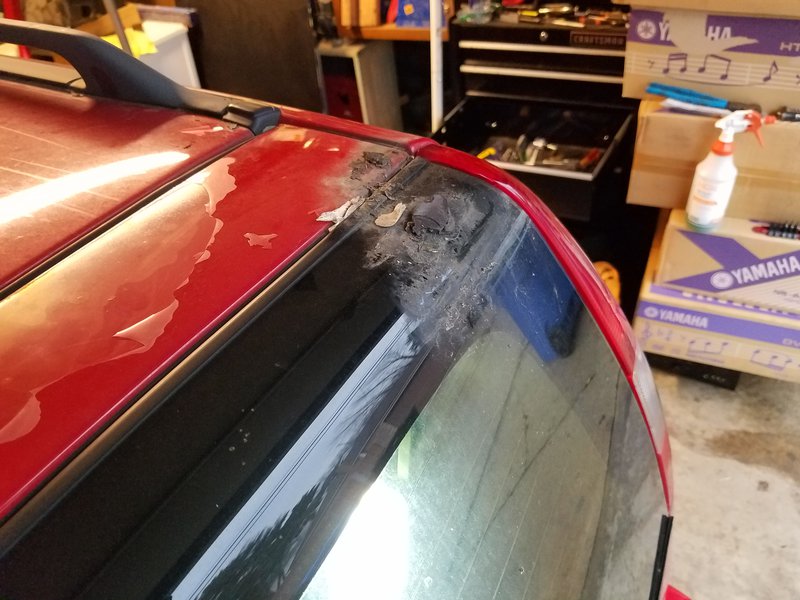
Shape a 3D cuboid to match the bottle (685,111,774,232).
[{"bbox_3d":[0.777,-0.306,1.416,0.140,0.282,0.088,1,35,7],"label":"bottle"}]

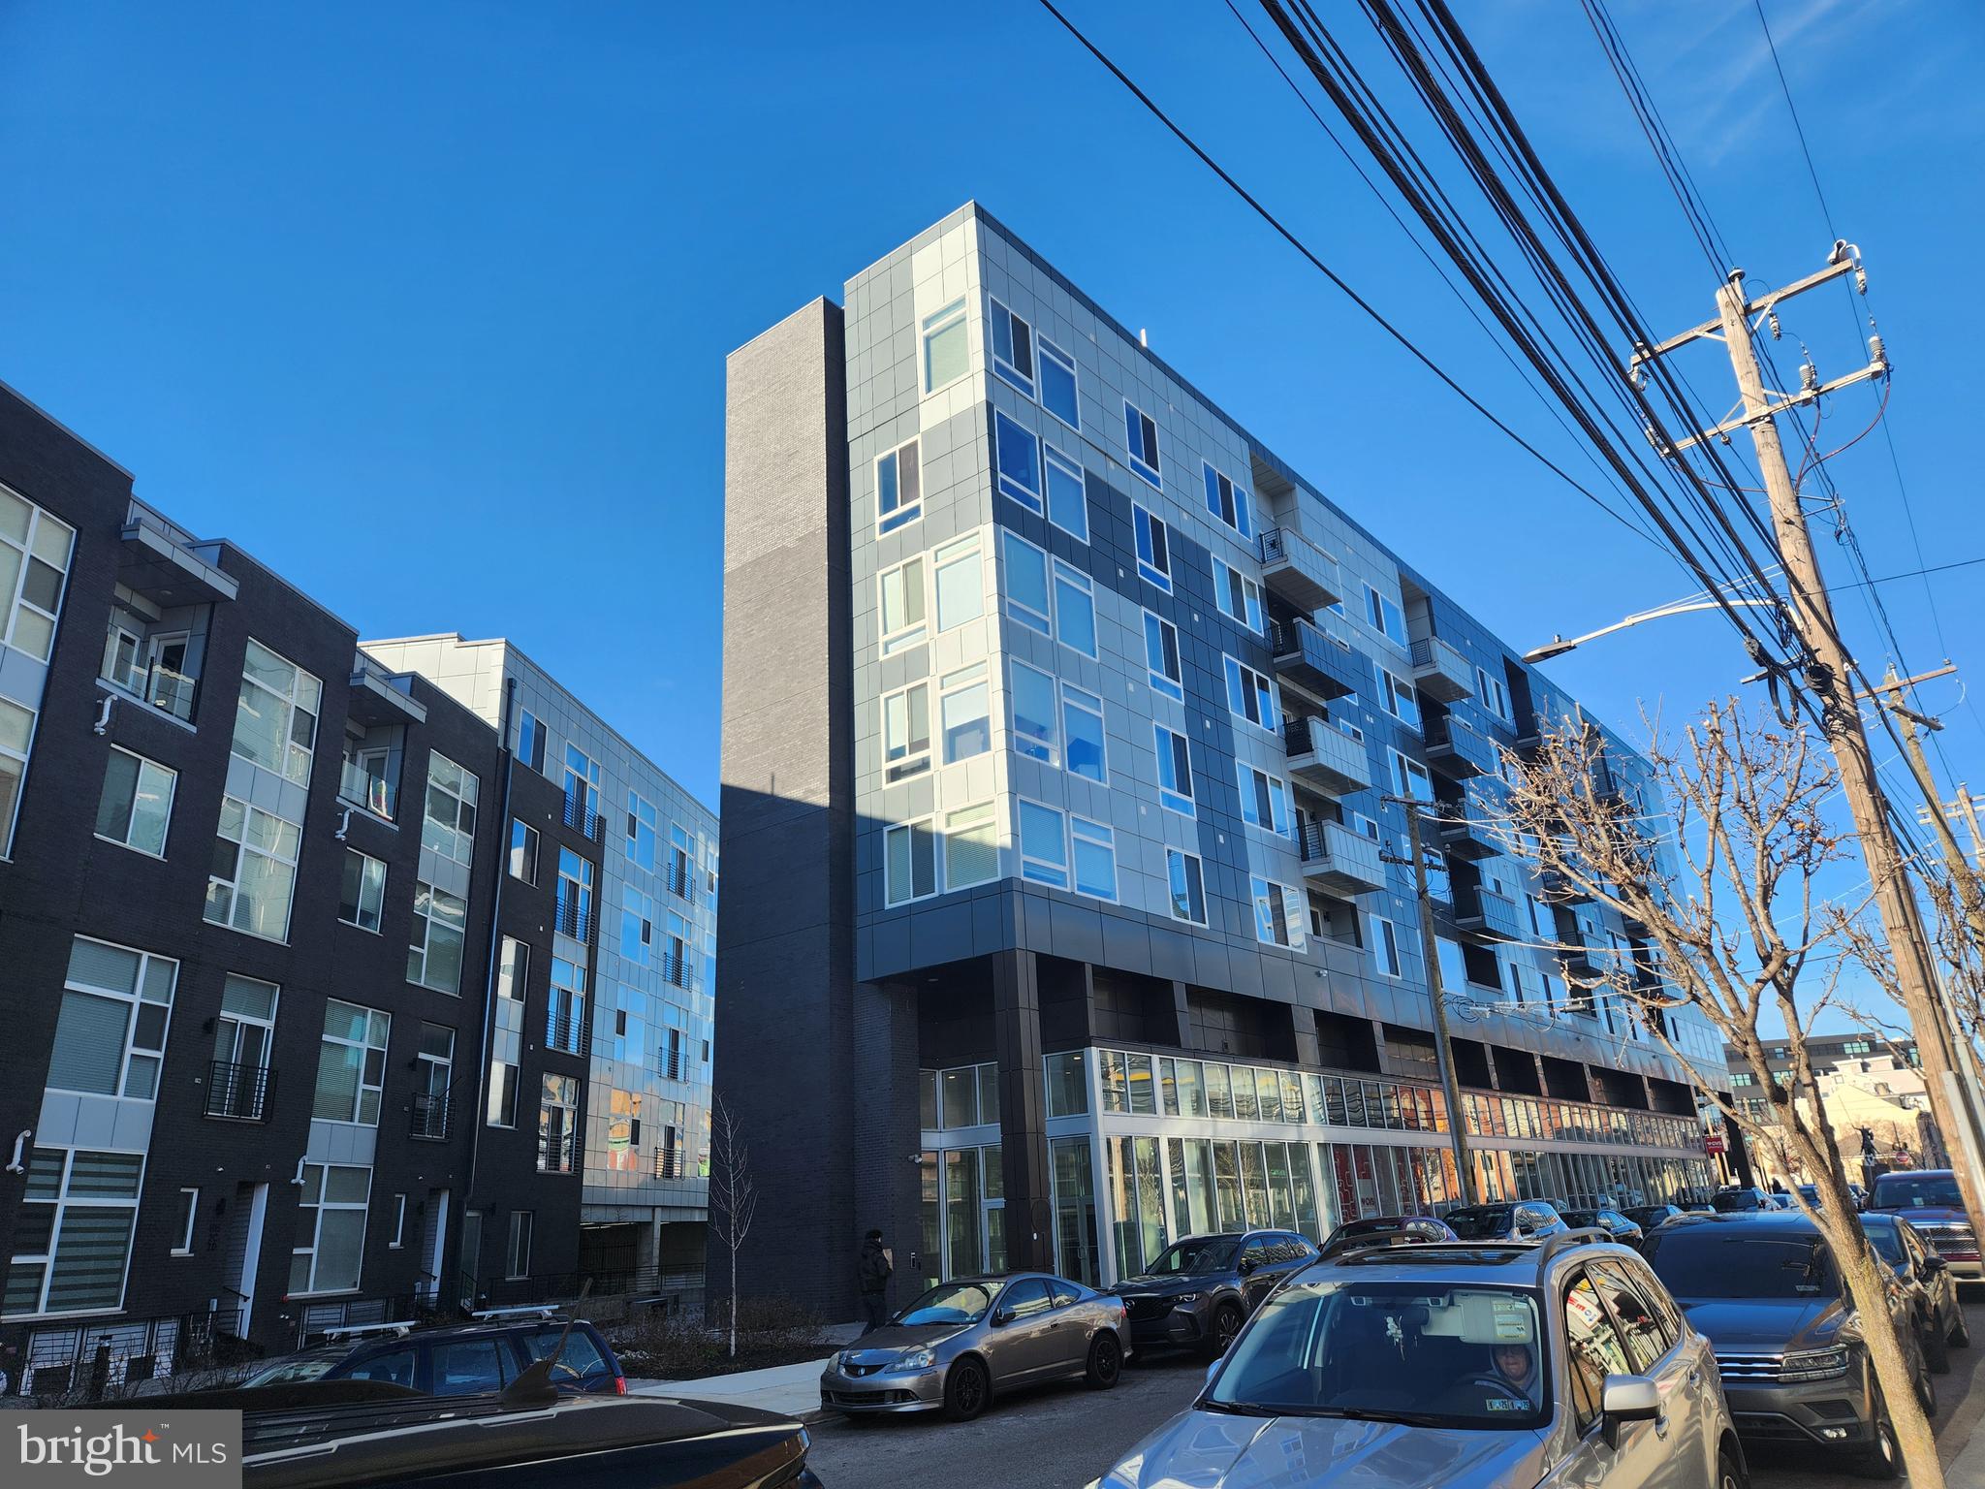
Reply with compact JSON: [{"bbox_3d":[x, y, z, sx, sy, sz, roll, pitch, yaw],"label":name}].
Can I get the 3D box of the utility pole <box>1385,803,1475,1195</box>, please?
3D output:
[{"bbox_3d":[11.385,6.895,33.105,2.100,12.000,0.400,-18,-25,36],"label":"utility pole"}]

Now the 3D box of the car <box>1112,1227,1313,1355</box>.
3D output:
[{"bbox_3d":[3.376,8.085,19.530,1.900,1.620,4.700,-18,-25,36],"label":"car"}]

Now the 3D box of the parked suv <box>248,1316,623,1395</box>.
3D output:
[{"bbox_3d":[-5.196,5.320,10.147,1.750,1.570,4.500,-18,-25,36],"label":"parked suv"}]

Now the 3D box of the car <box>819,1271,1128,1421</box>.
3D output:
[{"bbox_3d":[-0.119,6.998,15.570,1.730,1.390,4.370,-18,-25,36],"label":"car"}]

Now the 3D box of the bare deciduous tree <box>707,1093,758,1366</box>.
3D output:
[{"bbox_3d":[-4.329,7.929,21.925,1.300,4.100,1.300,-18,-25,36],"label":"bare deciduous tree"}]

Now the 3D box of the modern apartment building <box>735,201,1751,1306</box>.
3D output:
[{"bbox_3d":[14.959,7.160,53.482,12.600,25.500,61.300,-19,-25,36],"label":"modern apartment building"}]

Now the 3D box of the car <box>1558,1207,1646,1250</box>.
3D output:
[{"bbox_3d":[14.571,12.221,32.493,1.830,1.440,4.750,-18,-25,36],"label":"car"}]

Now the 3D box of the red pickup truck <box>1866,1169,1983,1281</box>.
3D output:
[{"bbox_3d":[15.833,8.077,21.960,2.030,1.950,5.600,-18,-25,36],"label":"red pickup truck"}]

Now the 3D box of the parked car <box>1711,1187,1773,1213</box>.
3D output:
[{"bbox_3d":[25.902,16.209,45.629,1.870,1.640,4.750,-18,-25,36],"label":"parked car"}]

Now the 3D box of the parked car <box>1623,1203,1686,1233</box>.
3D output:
[{"bbox_3d":[18.584,13.670,37.129,1.820,1.430,4.700,-18,-25,36],"label":"parked car"}]

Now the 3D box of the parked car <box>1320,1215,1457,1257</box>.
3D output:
[{"bbox_3d":[7.086,9.479,23.861,1.790,1.540,4.500,-18,-25,36],"label":"parked car"}]

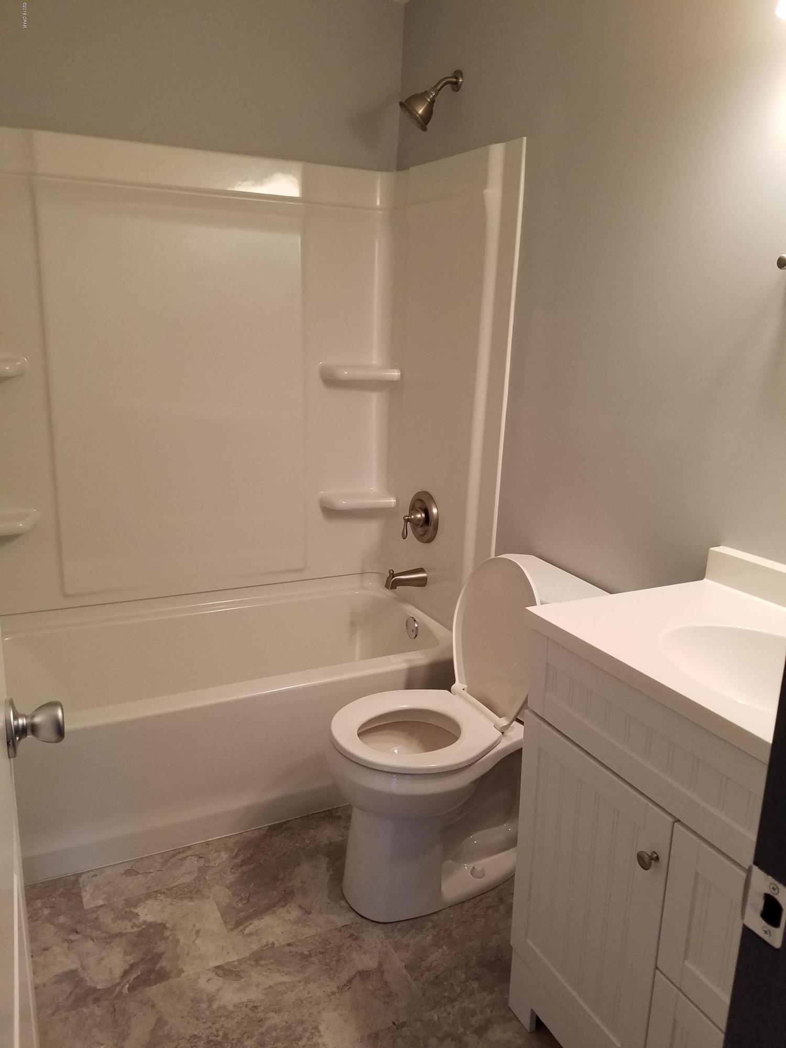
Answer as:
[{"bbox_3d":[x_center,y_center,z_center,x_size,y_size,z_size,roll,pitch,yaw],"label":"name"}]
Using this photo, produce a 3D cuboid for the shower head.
[{"bbox_3d":[0.108,-1.270,2.353,0.197,0.181,0.105,-5,16,-26],"label":"shower head"}]

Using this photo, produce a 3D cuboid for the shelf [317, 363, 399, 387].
[{"bbox_3d":[-0.112,-0.537,2.774,0.266,0.051,0.125,-5,16,-26],"label":"shelf"}]

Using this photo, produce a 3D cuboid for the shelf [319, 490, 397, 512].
[{"bbox_3d":[-0.126,-0.088,2.889,0.266,0.053,0.125,-5,16,-26],"label":"shelf"}]

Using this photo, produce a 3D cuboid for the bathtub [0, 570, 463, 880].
[{"bbox_3d":[-0.538,0.552,2.486,1.497,0.436,0.751,-5,16,-26],"label":"bathtub"}]

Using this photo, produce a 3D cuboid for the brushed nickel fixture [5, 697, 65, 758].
[{"bbox_3d":[-0.391,0.222,0.862,0.062,0.065,0.065,-3,15,-19],"label":"brushed nickel fixture"}]

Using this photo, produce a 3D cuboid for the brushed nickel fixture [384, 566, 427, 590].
[{"bbox_3d":[0.042,0.190,2.771,0.150,0.083,0.067,-5,16,-26],"label":"brushed nickel fixture"}]

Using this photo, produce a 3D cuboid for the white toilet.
[{"bbox_3d":[0.151,0.522,2.010,0.673,0.771,0.415,-5,16,-26],"label":"white toilet"}]

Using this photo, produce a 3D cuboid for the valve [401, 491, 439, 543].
[{"bbox_3d":[0.073,-0.016,2.731,0.093,0.180,0.180,-5,16,-26],"label":"valve"}]

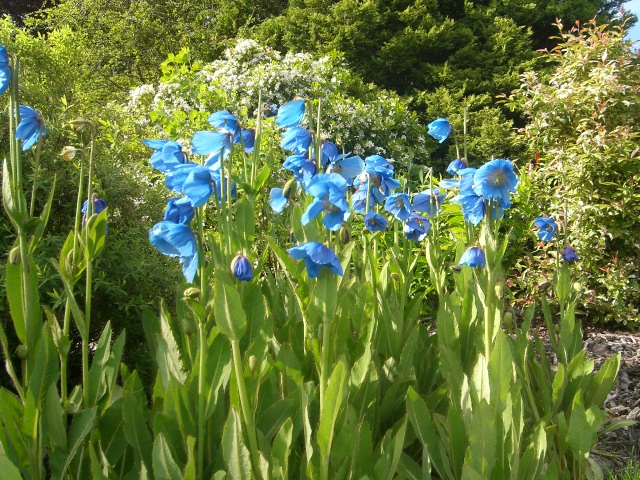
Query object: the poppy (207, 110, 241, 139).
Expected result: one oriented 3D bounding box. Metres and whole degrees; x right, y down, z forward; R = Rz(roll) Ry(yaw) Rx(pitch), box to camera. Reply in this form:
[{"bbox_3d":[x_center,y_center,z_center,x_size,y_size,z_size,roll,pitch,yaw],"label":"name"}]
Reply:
[{"bbox_3d":[-0.228,-0.276,1.680,0.065,0.066,0.075,-2,6,-22],"label":"poppy"}]

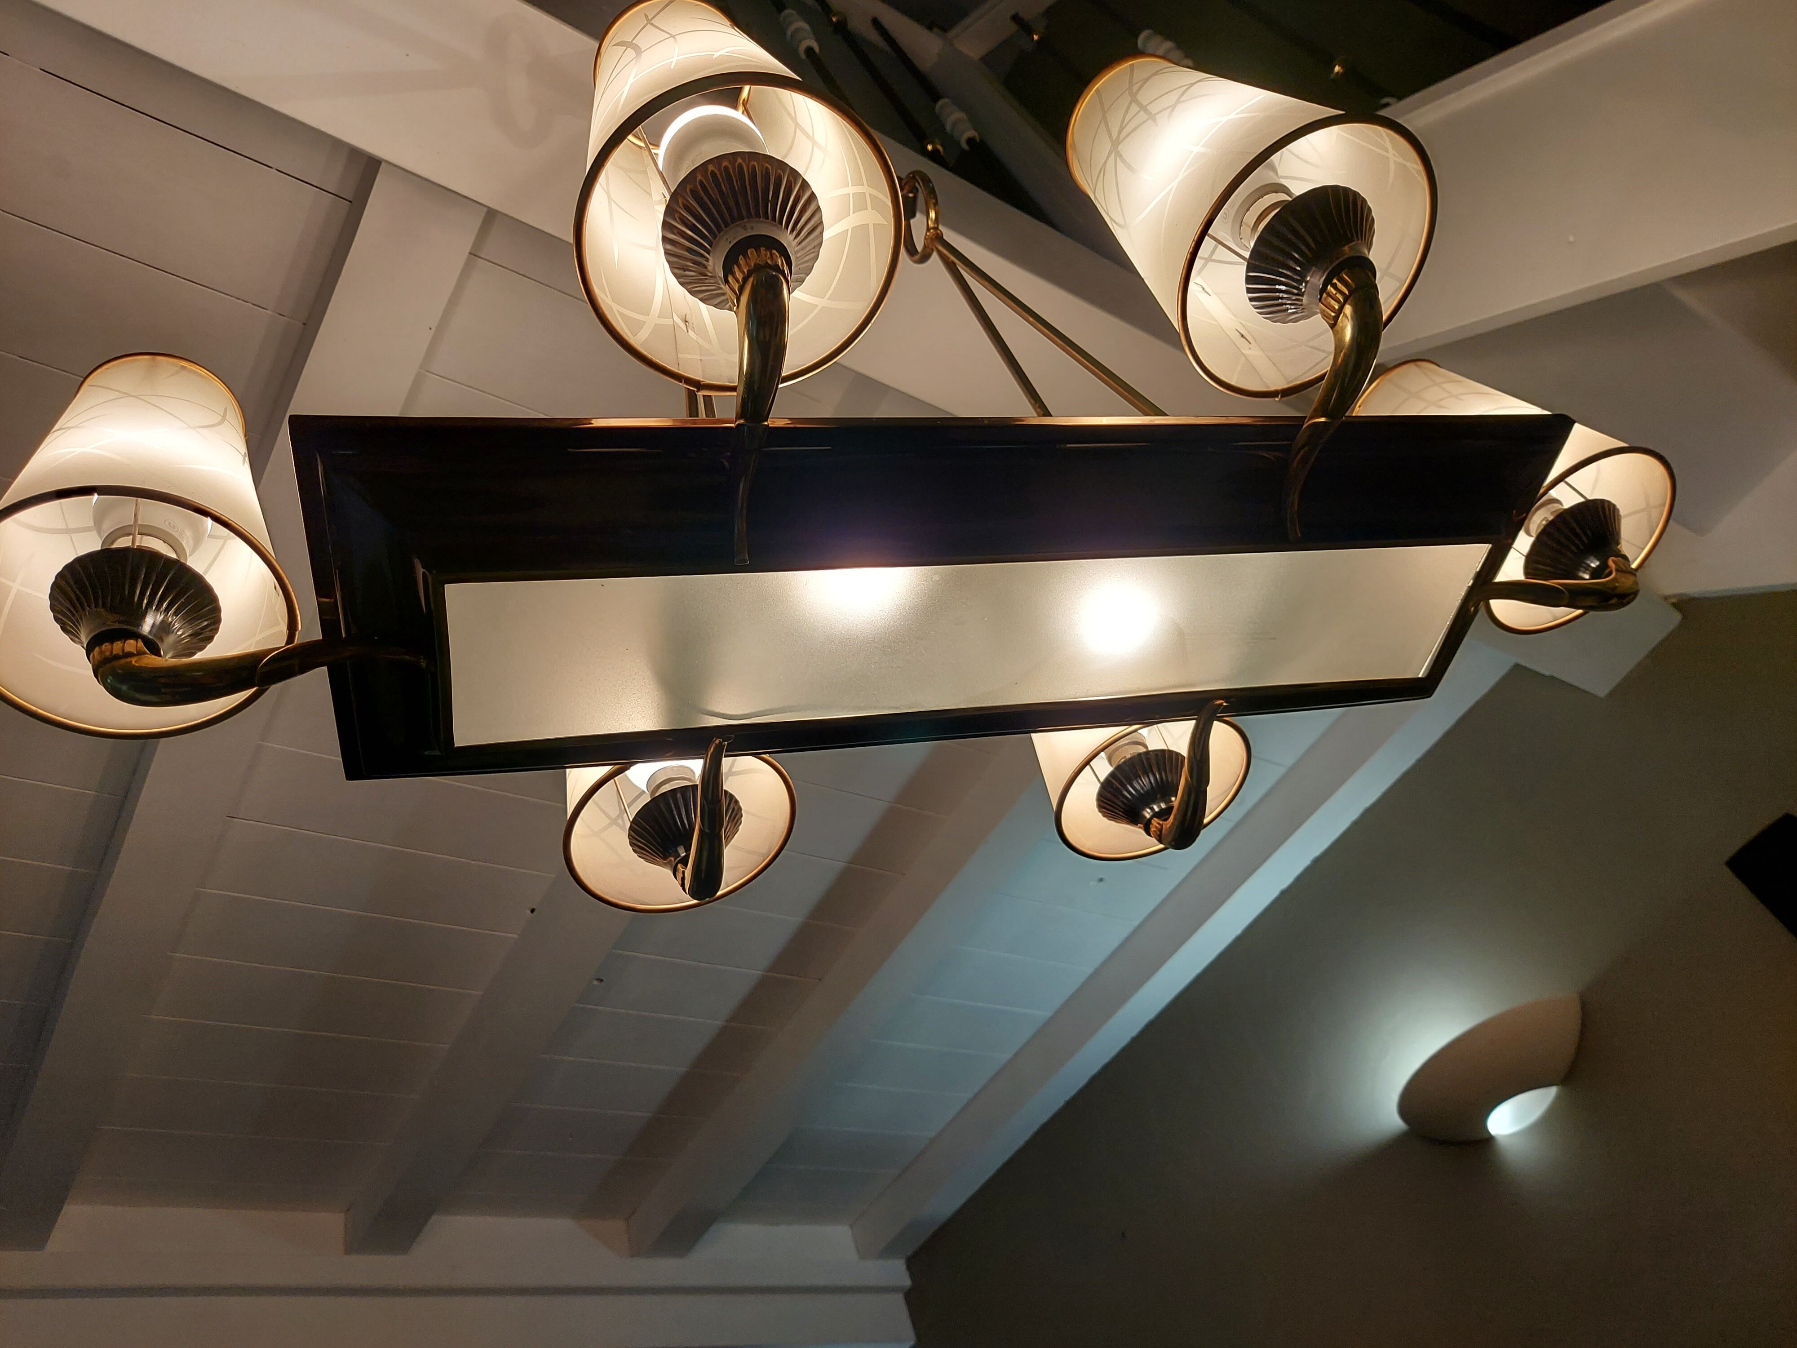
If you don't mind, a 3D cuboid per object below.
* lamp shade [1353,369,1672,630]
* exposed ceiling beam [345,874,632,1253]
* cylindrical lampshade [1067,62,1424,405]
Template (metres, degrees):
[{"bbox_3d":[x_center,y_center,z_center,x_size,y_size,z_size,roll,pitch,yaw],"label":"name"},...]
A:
[{"bbox_3d":[0.420,-0.143,0.931,0.144,0.194,0.144,23,-63,-36],"label":"lamp shade"},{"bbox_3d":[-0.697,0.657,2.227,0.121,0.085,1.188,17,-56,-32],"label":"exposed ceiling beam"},{"bbox_3d":[0.173,-0.265,0.714,0.144,0.194,0.144,-12,-46,-13],"label":"cylindrical lampshade"}]

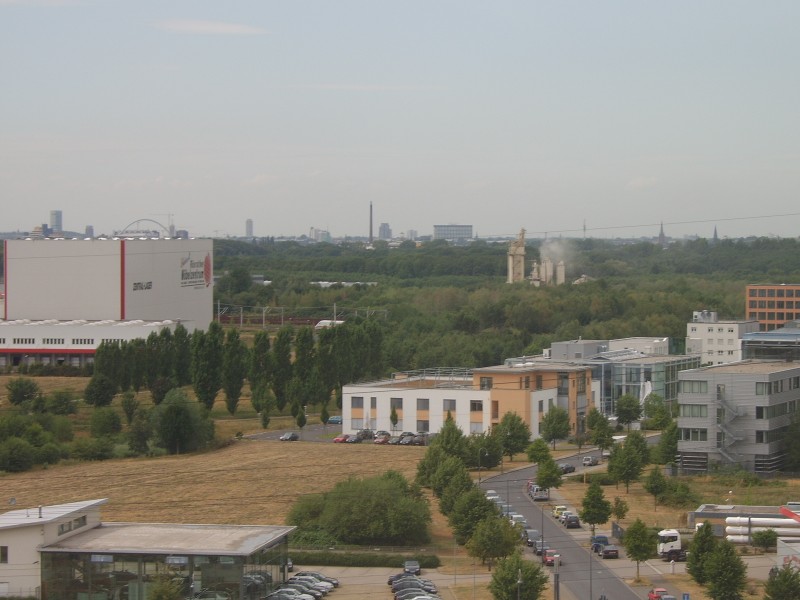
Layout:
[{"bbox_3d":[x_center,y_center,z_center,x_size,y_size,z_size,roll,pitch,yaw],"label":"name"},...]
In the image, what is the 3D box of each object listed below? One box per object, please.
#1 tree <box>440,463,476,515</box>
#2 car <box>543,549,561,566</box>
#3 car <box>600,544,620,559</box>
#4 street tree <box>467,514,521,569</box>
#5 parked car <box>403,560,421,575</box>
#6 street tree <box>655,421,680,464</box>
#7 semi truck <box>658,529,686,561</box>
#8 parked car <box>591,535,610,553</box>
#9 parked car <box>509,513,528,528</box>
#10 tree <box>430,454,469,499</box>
[{"bbox_3d":[7.704,25.780,269.258,5.200,7.800,5.200,0,2,0],"label":"tree"},{"bbox_3d":[17.769,30.085,235.664,1.680,1.500,3.900,0,2,-4],"label":"car"},{"bbox_3d":[23.815,28.688,230.429,1.720,1.420,4.400,0,2,-5],"label":"car"},{"bbox_3d":[10.751,27.891,231.085,6.000,6.200,6.000,0,2,0],"label":"street tree"},{"bbox_3d":[1.329,30.318,229.750,1.760,1.440,4.300,0,2,-2],"label":"parked car"},{"bbox_3d":[42.581,22.756,319.332,3.700,7.400,3.700,0,2,0],"label":"street tree"},{"bbox_3d":[33.754,28.885,237.821,6.000,3.750,2.500,0,2,-4],"label":"semi truck"},{"bbox_3d":[23.450,28.507,235.021,1.680,1.480,4.000,0,2,-5],"label":"parked car"},{"bbox_3d":[14.778,27.885,253.970,1.720,1.470,4.250,0,2,-6],"label":"parked car"},{"bbox_3d":[7.019,25.541,284.971,5.400,7.200,5.400,0,2,0],"label":"tree"}]

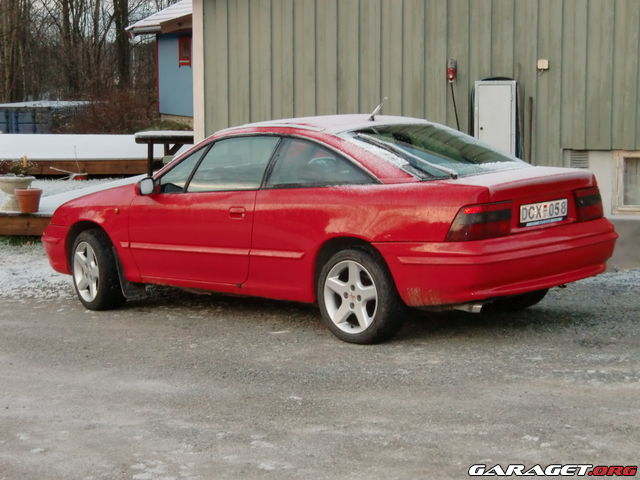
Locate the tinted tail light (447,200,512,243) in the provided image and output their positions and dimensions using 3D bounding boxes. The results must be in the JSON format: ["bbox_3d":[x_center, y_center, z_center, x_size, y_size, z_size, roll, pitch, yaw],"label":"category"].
[{"bbox_3d":[0.911,-0.113,7.996,0.155,0.195,0.445,3,8,43],"label":"tinted tail light"}]

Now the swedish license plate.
[{"bbox_3d":[1.338,-0.169,8.363,0.015,0.113,0.487,2,7,44],"label":"swedish license plate"}]

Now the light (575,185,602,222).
[{"bbox_3d":[1.685,-0.223,8.806,0.155,0.195,0.445,3,8,43],"label":"light"}]

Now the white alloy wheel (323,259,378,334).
[{"bbox_3d":[0.245,0.336,8.485,0.440,0.440,0.180,3,8,43],"label":"white alloy wheel"}]

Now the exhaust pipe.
[{"bbox_3d":[0.861,0.390,8.061,0.200,0.055,0.058,3,8,43],"label":"exhaust pipe"}]

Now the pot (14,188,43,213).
[{"bbox_3d":[-3.050,-0.412,14.750,0.290,0.245,0.290,-2,7,-11],"label":"pot"}]

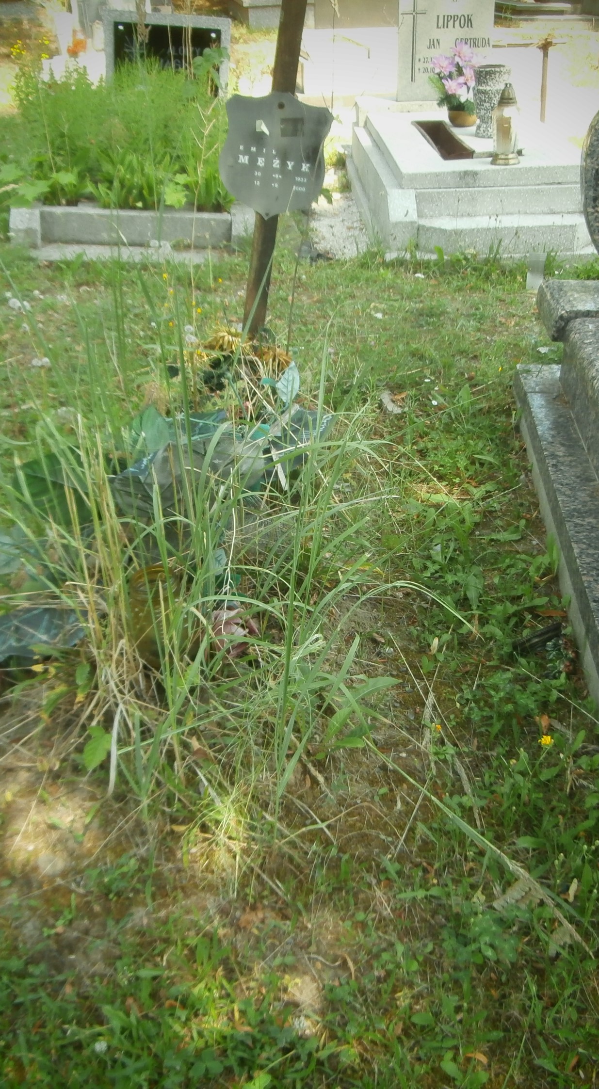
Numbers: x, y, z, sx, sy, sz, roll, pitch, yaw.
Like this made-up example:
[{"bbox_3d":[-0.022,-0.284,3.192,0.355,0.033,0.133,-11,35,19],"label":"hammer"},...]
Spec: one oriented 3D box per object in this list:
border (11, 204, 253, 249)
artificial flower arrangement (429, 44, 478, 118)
[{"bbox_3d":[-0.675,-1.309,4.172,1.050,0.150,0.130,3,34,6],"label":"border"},{"bbox_3d":[0.670,-2.034,4.408,0.200,0.280,0.190,-1,34,0],"label":"artificial flower arrangement"}]

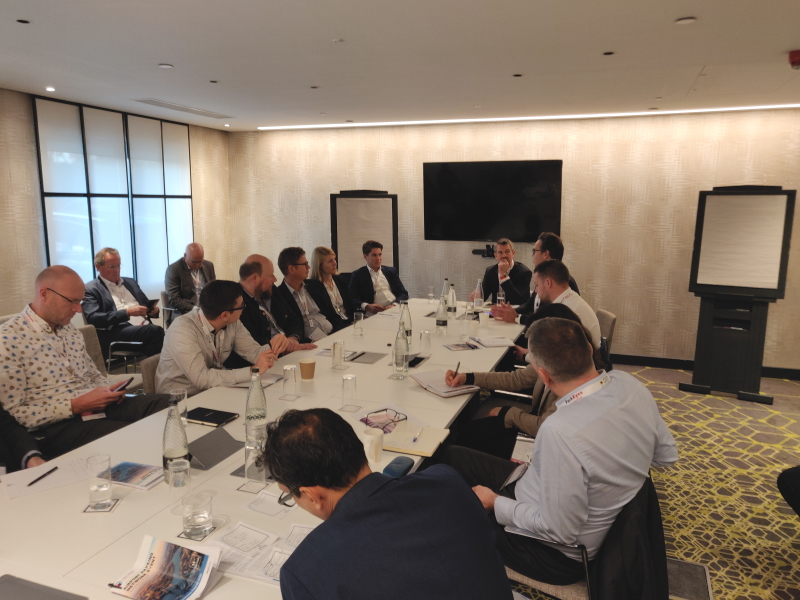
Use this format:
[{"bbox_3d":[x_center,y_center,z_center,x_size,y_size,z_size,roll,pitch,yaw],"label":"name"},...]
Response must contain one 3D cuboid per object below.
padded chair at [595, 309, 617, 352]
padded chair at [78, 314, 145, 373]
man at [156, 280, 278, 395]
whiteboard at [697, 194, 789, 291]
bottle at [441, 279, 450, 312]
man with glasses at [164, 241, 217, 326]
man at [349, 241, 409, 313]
[{"bbox_3d":[1.297,0.501,4.428,0.580,0.830,0.560,1,9,3],"label":"padded chair"},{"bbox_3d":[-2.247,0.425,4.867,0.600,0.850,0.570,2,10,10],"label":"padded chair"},{"bbox_3d":[-1.002,0.482,3.235,0.750,1.180,0.580,6,11,29],"label":"man"},{"bbox_3d":[2.974,-0.512,5.037,0.605,0.785,0.030,6,4,31],"label":"whiteboard"},{"bbox_3d":[0.408,-0.040,5.147,0.081,0.286,0.081,0,9,0],"label":"bottle"},{"bbox_3d":[-1.961,0.087,5.633,0.820,1.270,0.570,8,12,40],"label":"man with glasses"},{"bbox_3d":[-0.178,0.155,5.181,0.580,1.310,0.820,-7,12,-37],"label":"man"}]

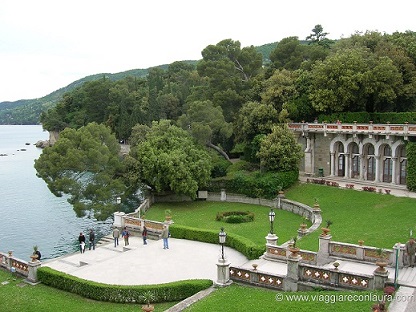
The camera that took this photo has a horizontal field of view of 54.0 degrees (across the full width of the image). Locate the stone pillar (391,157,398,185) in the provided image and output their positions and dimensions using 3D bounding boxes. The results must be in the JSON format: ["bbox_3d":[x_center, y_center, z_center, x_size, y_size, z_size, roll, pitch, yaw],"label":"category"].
[{"bbox_3d":[22.982,1.811,50.230,0.495,3.316,0.495,-4,6,-37],"label":"stone pillar"}]

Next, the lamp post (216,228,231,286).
[{"bbox_3d":[0.980,6.364,26.013,0.920,3.650,0.920,2,5,27],"label":"lamp post"}]

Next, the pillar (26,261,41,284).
[{"bbox_3d":[-11.387,7.609,26.681,0.700,1.409,0.700,3,5,28],"label":"pillar"}]

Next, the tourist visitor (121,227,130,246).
[{"bbox_3d":[-6.928,6.728,34.424,0.580,1.660,0.420,-2,5,-15],"label":"tourist visitor"}]

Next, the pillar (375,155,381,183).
[{"bbox_3d":[20.603,1.589,49.803,0.530,3.311,0.530,-3,6,-33],"label":"pillar"}]

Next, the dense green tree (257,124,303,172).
[{"bbox_3d":[9.974,-0.907,57.000,6.000,6.700,5.600,0,5,0],"label":"dense green tree"}]

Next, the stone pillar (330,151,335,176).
[{"bbox_3d":[17.669,1.233,57.737,0.495,3.295,0.495,-4,6,-37],"label":"stone pillar"}]

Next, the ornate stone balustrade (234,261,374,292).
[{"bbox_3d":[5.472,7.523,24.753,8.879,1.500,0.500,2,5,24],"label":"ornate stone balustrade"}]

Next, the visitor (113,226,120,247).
[{"bbox_3d":[-7.744,6.813,34.509,0.550,1.697,0.380,-1,5,-8],"label":"visitor"}]

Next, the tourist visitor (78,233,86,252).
[{"bbox_3d":[-10.079,6.974,32.744,0.550,1.670,0.380,0,5,-6],"label":"tourist visitor"}]

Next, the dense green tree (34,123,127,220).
[{"bbox_3d":[-15.290,1.859,49.000,10.300,11.200,8.800,0,5,0],"label":"dense green tree"}]

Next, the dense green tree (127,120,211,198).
[{"bbox_3d":[-5.398,0.394,57.731,10.900,10.639,9.500,0,5,0],"label":"dense green tree"}]

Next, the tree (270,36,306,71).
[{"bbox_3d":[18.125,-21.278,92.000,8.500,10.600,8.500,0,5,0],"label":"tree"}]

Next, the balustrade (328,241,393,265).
[{"bbox_3d":[10.471,6.667,27.940,4.109,1.069,0.416,3,5,30],"label":"balustrade"}]

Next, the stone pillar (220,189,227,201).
[{"bbox_3d":[2.019,4.979,51.957,0.660,1.453,0.660,0,5,6],"label":"stone pillar"}]

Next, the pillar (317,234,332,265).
[{"bbox_3d":[8.334,6.795,29.163,0.693,2.059,0.693,3,5,30],"label":"pillar"}]

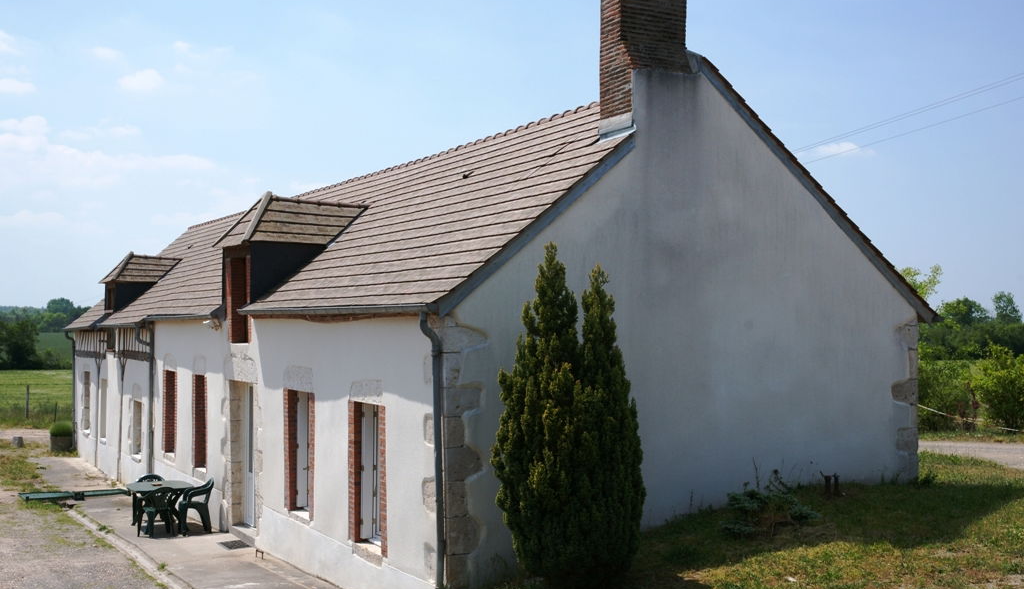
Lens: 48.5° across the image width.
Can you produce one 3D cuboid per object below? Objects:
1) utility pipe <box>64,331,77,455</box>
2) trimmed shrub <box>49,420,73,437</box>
[{"bbox_3d":[-12.563,2.805,32.400,0.300,3.502,0.100,1,-2,-29],"label":"utility pipe"},{"bbox_3d":[-13.263,3.960,33.500,0.720,0.550,0.720,1,-2,-29],"label":"trimmed shrub"}]

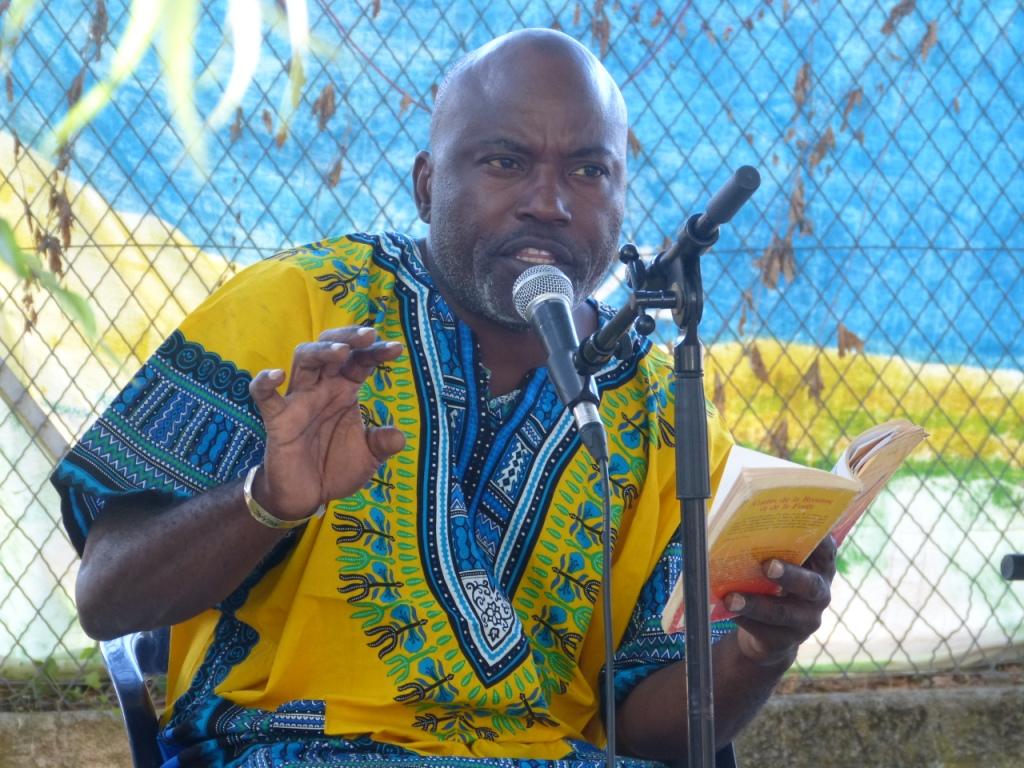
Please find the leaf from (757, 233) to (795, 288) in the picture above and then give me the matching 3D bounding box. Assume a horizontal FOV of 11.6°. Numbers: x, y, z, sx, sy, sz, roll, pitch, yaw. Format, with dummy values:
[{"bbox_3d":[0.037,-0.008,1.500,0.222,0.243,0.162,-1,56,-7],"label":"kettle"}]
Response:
[{"bbox_3d":[0.399,-0.187,7.611,0.058,0.085,0.035,0,1,16],"label":"leaf"}]

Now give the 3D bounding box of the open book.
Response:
[{"bbox_3d":[0.229,0.115,4.100,0.200,0.055,0.172,-18,-23,-41],"label":"open book"}]

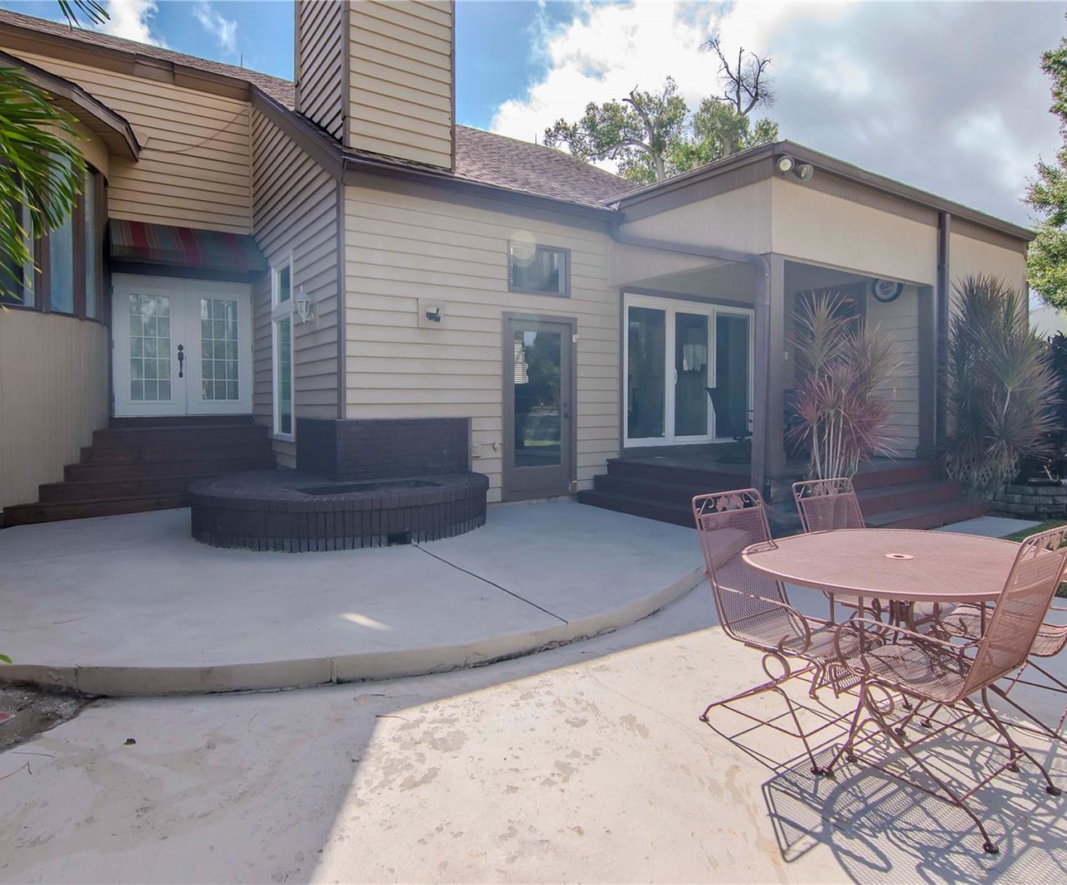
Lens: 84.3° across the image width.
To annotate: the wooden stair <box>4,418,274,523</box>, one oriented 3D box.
[{"bbox_3d":[-4.843,0.191,7.581,2.650,1.000,2.200,-3,5,-32],"label":"wooden stair"}]

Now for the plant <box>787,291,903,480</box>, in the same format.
[{"bbox_3d":[2.830,-0.380,5.316,0.980,1.920,0.950,2,4,28],"label":"plant"}]

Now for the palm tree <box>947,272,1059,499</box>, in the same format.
[{"bbox_3d":[5.500,-0.690,6.950,1.200,2.480,1.150,3,5,38],"label":"palm tree"}]

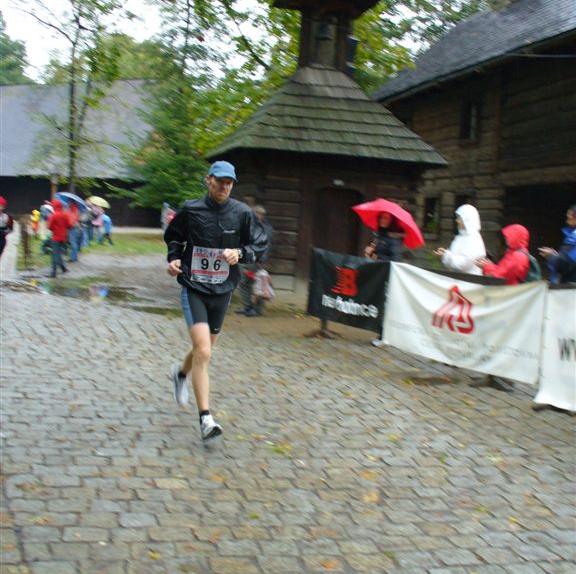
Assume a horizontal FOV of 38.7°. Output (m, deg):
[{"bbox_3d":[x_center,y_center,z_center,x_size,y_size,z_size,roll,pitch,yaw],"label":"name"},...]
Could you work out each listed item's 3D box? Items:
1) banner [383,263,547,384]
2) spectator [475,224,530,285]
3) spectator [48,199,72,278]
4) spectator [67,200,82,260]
[{"bbox_3d":[1.764,0.326,8.653,0.120,0.950,2.630,0,5,-25],"label":"banner"},{"bbox_3d":[2.285,-0.236,8.493,0.480,0.820,0.500,3,5,6],"label":"spectator"},{"bbox_3d":[-5.115,-1.111,18.445,0.550,1.710,0.450,6,6,37],"label":"spectator"},{"bbox_3d":[-6.204,-1.607,23.933,0.420,1.730,0.520,-1,6,-37],"label":"spectator"}]

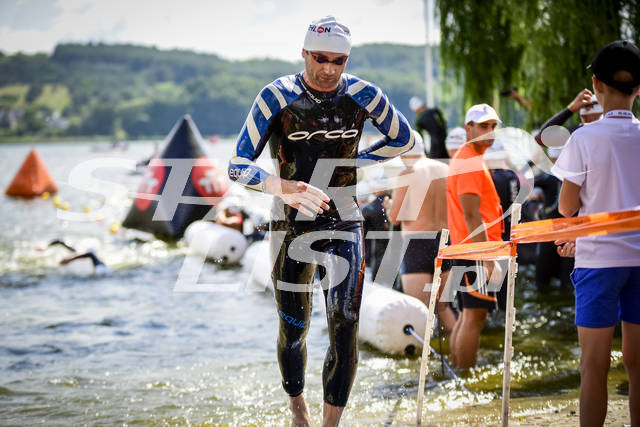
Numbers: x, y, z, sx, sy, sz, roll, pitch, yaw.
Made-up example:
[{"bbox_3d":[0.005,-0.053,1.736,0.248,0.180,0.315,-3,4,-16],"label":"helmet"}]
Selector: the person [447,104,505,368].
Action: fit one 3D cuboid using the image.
[{"bbox_3d":[0.875,0.246,10.535,0.360,1.720,0.500,0,2,9],"label":"person"}]

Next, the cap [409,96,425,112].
[{"bbox_3d":[1.215,-1.372,23.500,0.200,0.160,0.170,-30,3,0],"label":"cap"}]

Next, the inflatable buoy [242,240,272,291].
[{"bbox_3d":[-0.270,0.494,15.200,0.460,0.460,1.650,0,2,-10],"label":"inflatable buoy"}]

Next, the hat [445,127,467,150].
[{"bbox_3d":[1.093,-0.599,15.000,0.180,0.180,0.210,0,2,6],"label":"hat"}]

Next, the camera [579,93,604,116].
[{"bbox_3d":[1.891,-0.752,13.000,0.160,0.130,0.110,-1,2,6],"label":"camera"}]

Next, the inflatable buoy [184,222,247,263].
[{"bbox_3d":[-1.090,0.325,19.300,0.460,0.460,1.650,0,2,-10],"label":"inflatable buoy"}]

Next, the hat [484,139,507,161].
[{"bbox_3d":[1.284,-0.470,13.700,0.180,0.180,0.210,0,2,6],"label":"hat"}]

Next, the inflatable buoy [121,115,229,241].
[{"bbox_3d":[-1.742,-0.469,24.000,1.550,1.700,1.400,0,2,0],"label":"inflatable buoy"}]

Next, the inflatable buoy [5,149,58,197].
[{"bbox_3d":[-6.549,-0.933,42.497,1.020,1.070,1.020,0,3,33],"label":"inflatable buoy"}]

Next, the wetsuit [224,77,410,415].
[{"bbox_3d":[0.002,0.104,7.500,0.740,1.360,0.420,0,2,3],"label":"wetsuit"}]

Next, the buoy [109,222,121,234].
[{"bbox_3d":[-2.689,0.196,24.427,0.140,0.135,0.140,-1,2,0],"label":"buoy"}]

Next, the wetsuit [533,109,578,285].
[{"bbox_3d":[1.772,0.097,12.700,0.650,1.550,0.400,0,2,9],"label":"wetsuit"}]

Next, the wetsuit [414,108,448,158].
[{"bbox_3d":[1.224,-0.435,20.500,0.480,1.450,0.350,-2,3,-37],"label":"wetsuit"}]

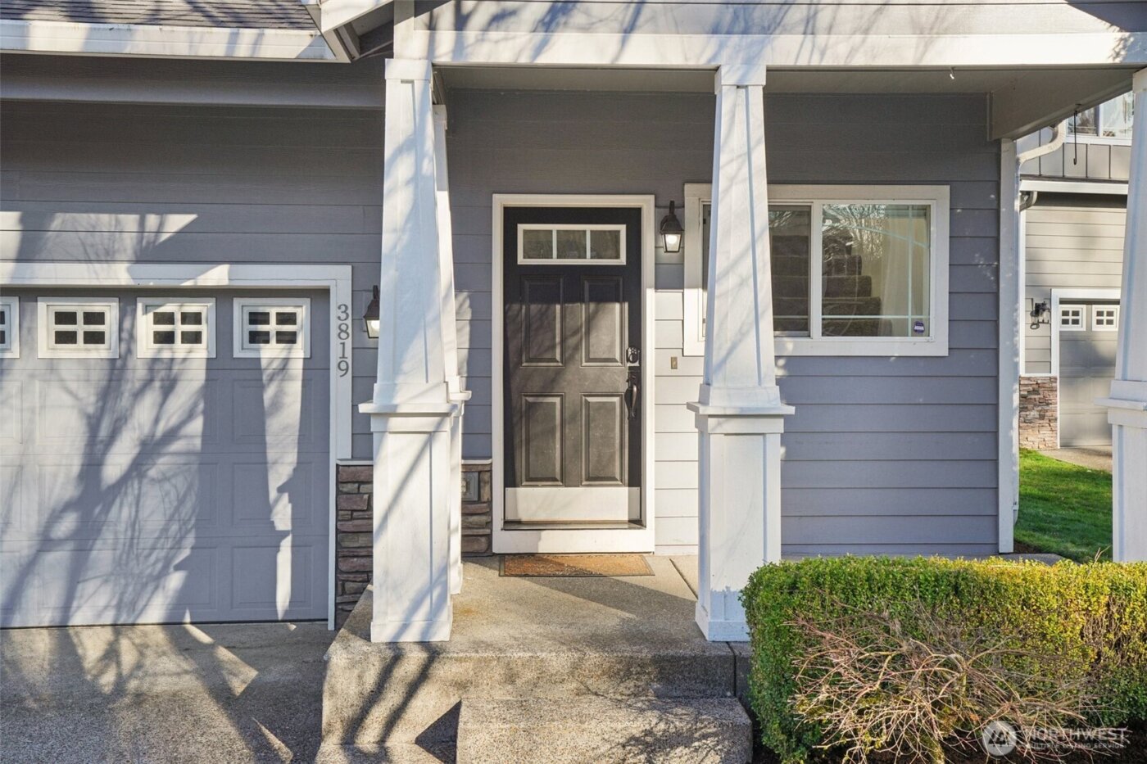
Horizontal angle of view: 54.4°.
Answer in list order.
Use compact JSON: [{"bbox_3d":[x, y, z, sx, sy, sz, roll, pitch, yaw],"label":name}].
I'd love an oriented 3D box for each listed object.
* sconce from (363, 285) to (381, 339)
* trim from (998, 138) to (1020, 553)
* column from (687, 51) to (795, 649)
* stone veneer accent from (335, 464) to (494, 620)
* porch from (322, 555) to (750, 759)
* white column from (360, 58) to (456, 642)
[{"bbox_3d":[-1.214,-0.429,6.840,0.140,0.332,0.190,0,2,-3],"label":"sconce"},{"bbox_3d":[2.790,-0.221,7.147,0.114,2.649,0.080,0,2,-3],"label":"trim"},{"bbox_3d":[0.785,-0.139,5.266,0.436,2.641,0.436,0,2,-3],"label":"column"},{"bbox_3d":[-1.000,1.014,6.961,0.981,1.053,0.080,0,2,-3],"label":"stone veneer accent"},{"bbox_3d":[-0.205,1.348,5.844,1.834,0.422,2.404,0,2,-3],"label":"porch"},{"bbox_3d":[-0.748,-0.141,5.195,0.436,2.645,0.436,0,2,-3],"label":"white column"}]

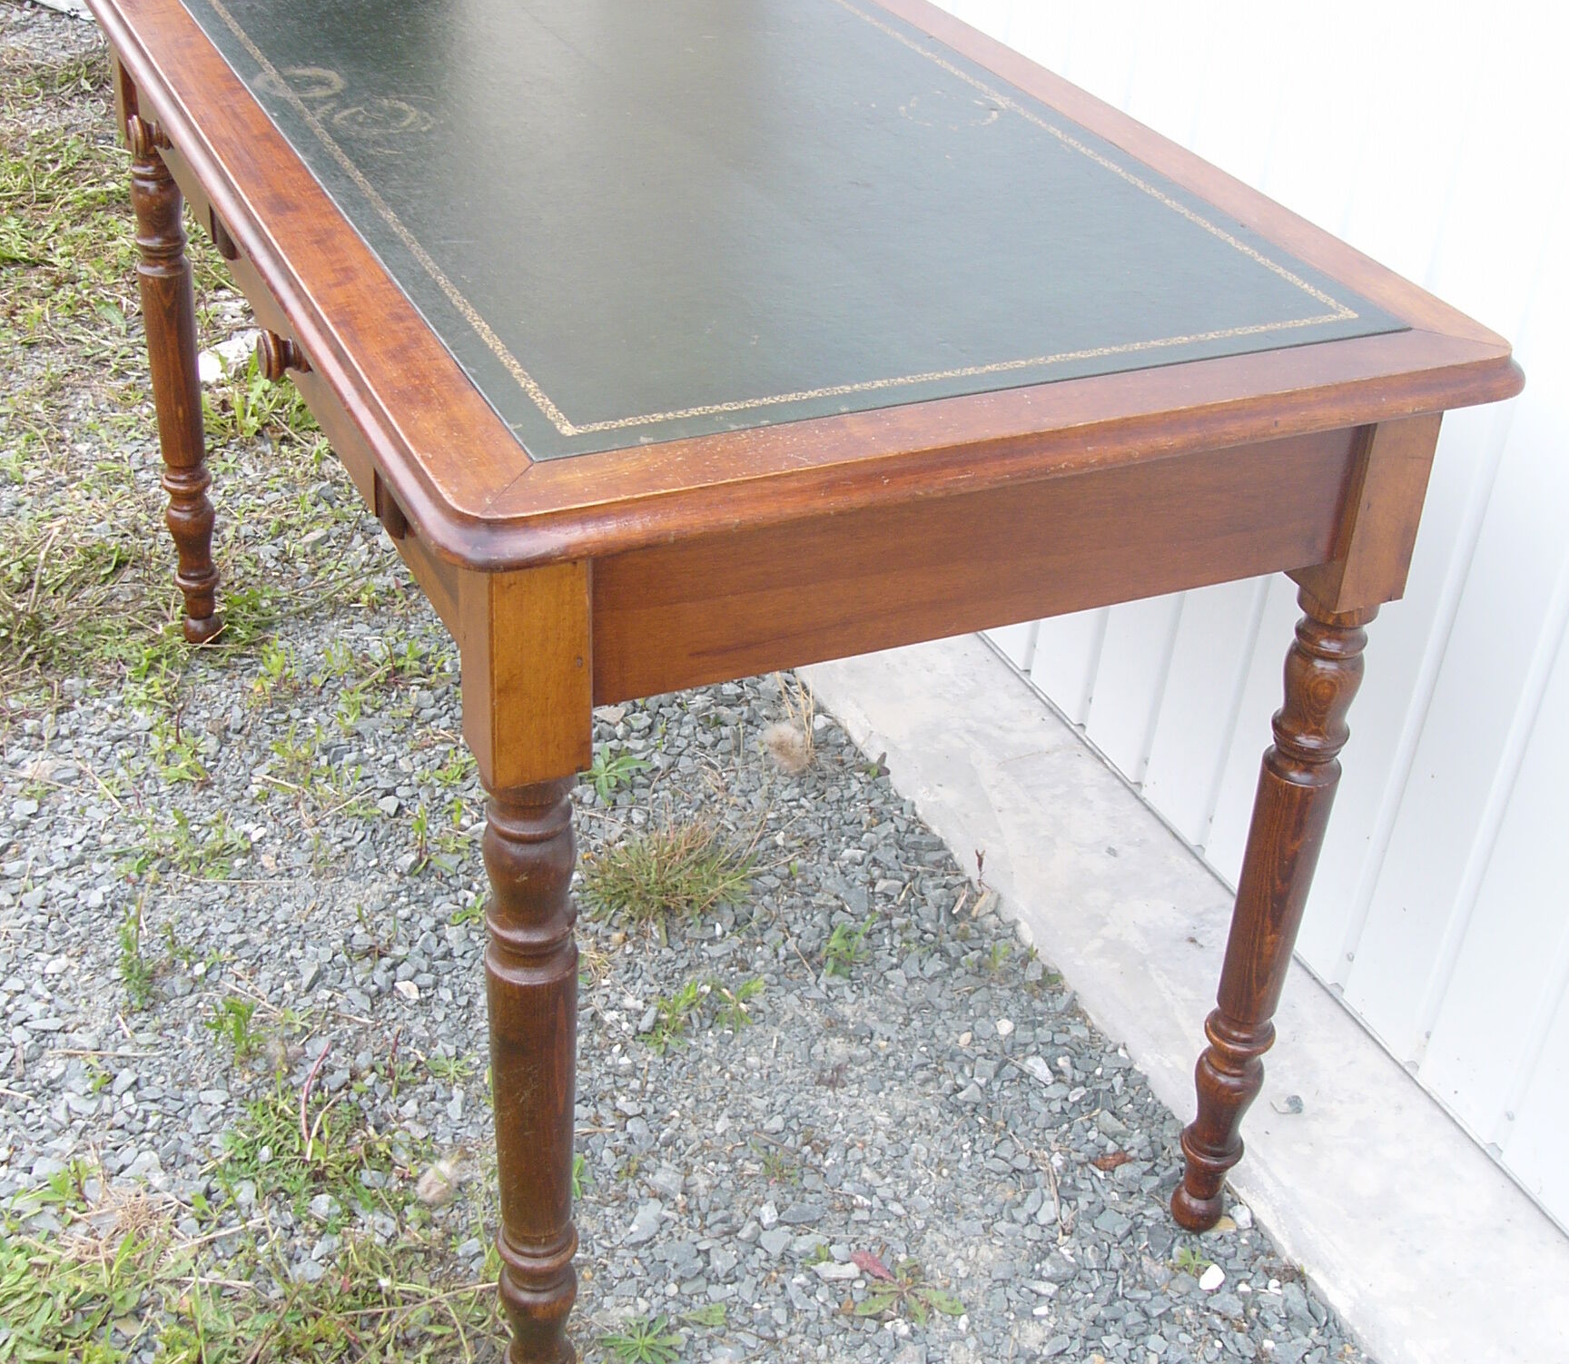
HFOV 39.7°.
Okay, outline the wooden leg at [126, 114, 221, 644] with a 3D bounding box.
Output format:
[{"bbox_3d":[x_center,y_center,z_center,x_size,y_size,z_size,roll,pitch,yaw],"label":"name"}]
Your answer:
[{"bbox_3d":[-0.625,-0.289,2.249,0.057,0.577,0.057,-11,35,-22],"label":"wooden leg"}]

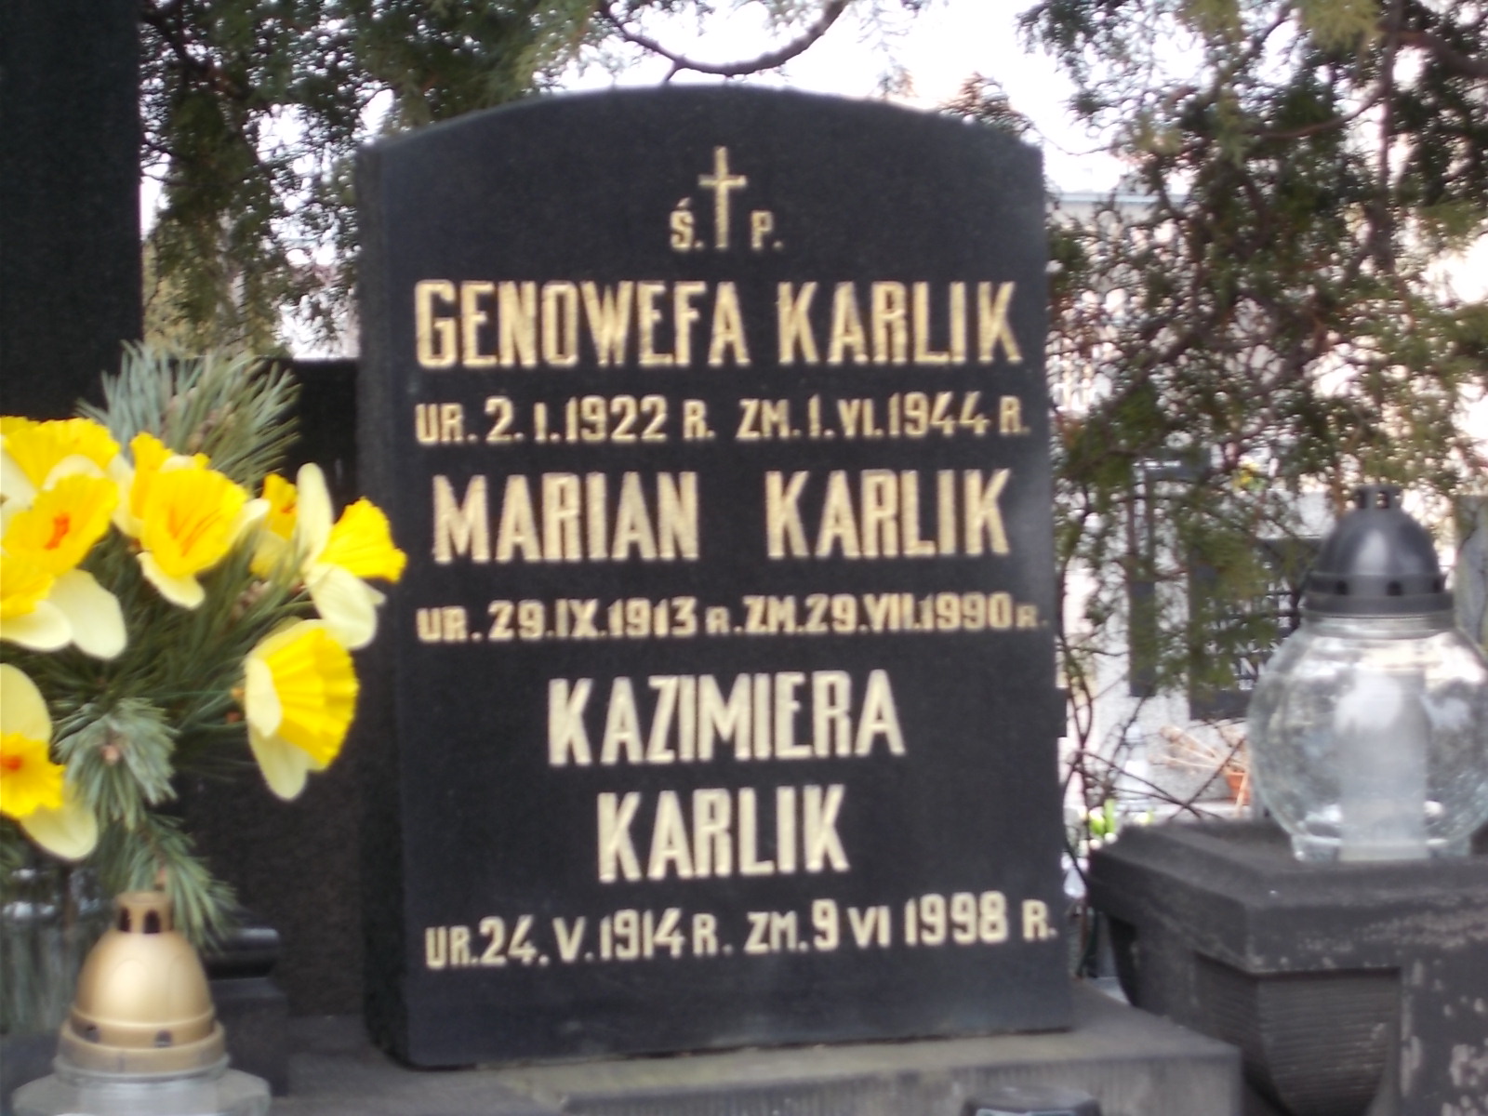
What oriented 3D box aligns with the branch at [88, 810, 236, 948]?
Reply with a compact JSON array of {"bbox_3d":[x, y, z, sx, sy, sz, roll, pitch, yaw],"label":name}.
[{"bbox_3d":[-0.303,0.168,2.220,0.078,0.074,0.075,-1,7,0],"label":"branch"}]

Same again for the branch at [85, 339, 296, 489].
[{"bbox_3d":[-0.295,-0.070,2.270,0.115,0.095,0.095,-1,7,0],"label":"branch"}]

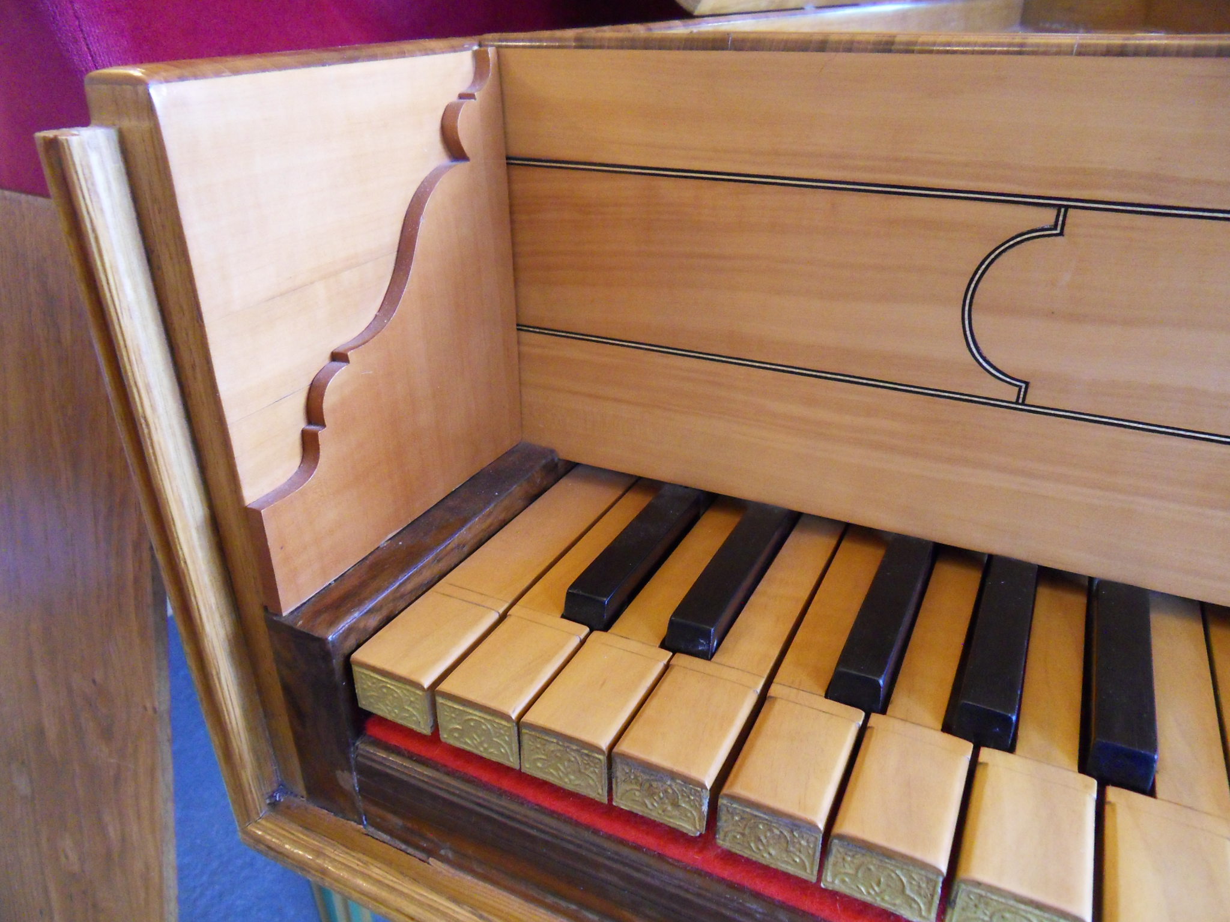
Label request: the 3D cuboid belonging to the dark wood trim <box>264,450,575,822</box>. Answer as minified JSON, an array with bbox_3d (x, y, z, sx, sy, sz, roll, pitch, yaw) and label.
[{"bbox_3d":[-0.052,0.045,0.265,0.020,0.063,0.113,12,29,23],"label":"dark wood trim"}]

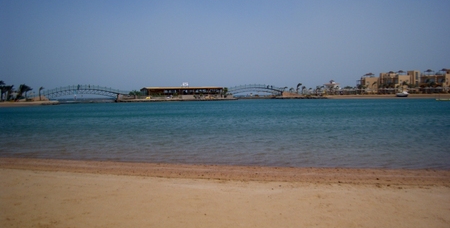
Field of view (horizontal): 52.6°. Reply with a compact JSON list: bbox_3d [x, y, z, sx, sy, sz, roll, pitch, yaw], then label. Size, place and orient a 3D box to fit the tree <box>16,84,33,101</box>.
[{"bbox_3d":[-60.780,-6.430,138.000,4.700,5.400,4.400,-2,3,-24],"label":"tree"}]

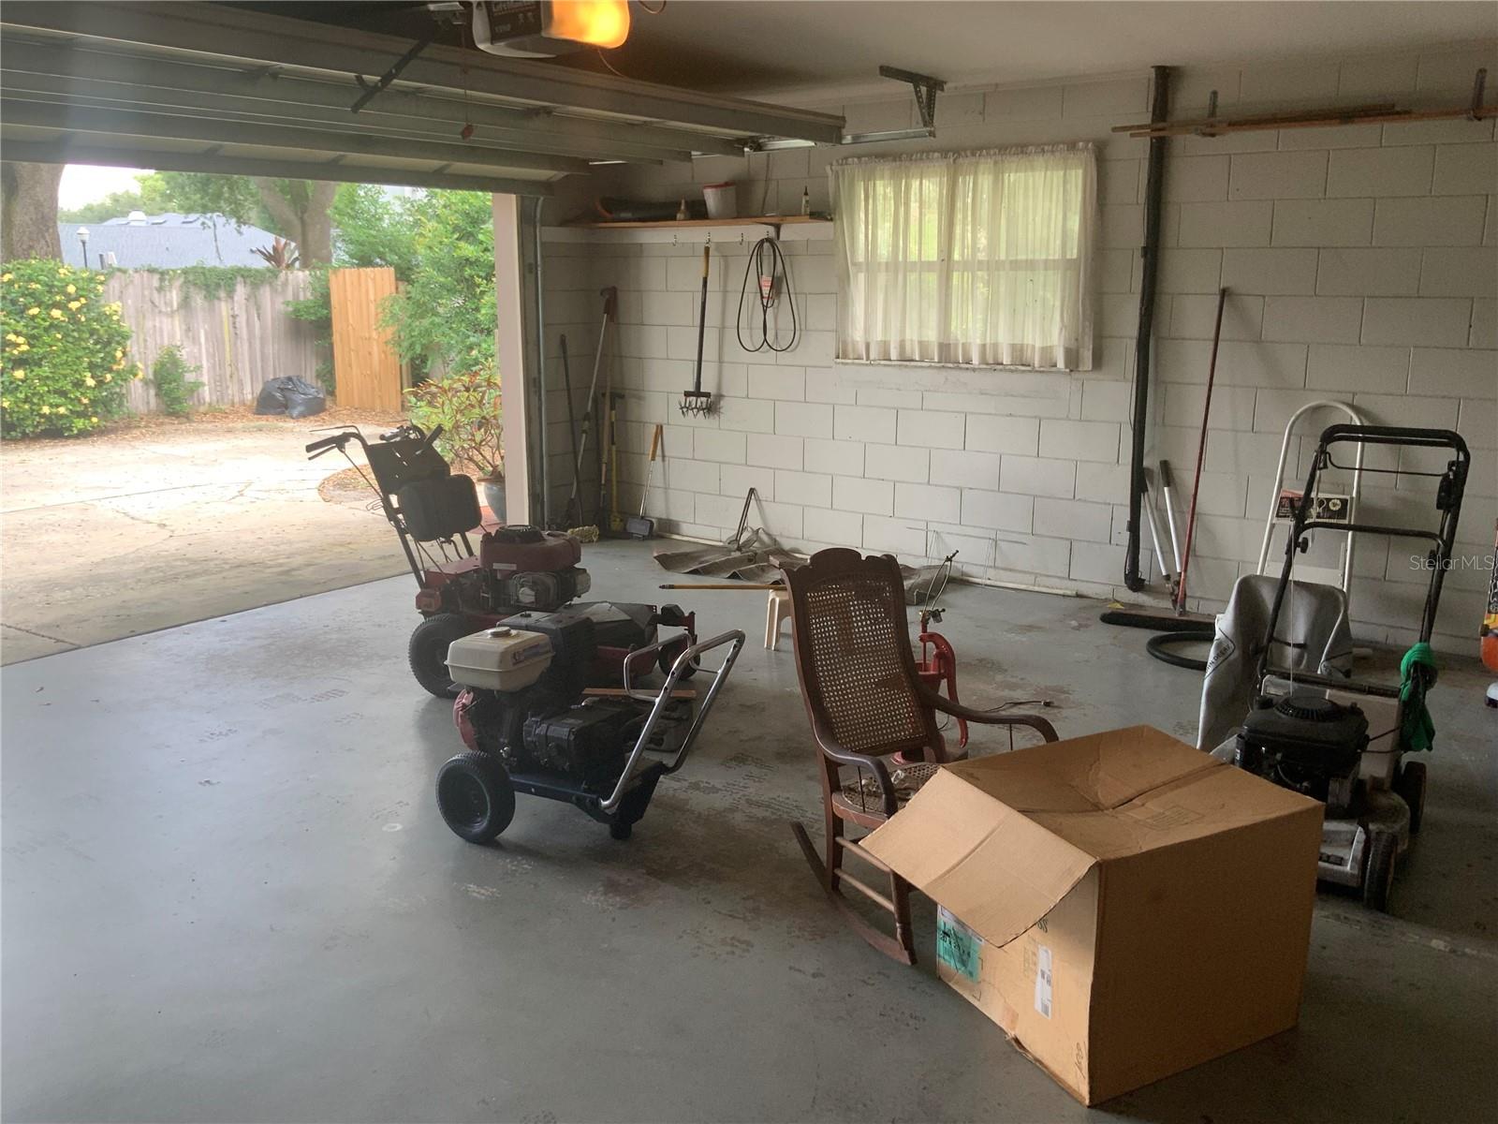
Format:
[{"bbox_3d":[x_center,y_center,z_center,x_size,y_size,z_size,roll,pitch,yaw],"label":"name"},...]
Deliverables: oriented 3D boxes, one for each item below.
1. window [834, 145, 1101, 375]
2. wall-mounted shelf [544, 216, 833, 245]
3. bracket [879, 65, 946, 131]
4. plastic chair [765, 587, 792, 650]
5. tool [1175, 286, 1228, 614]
[{"bbox_3d":[1.063,-1.537,6.383,1.480,1.080,0.130,9,15,35],"label":"window"},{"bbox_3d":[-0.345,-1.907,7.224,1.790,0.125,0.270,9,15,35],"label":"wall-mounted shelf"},{"bbox_3d":[0.783,-2.186,5.976,0.060,0.240,0.650,9,15,35],"label":"bracket"},{"bbox_3d":[0.268,0.242,5.409,0.360,0.245,0.230,1,12,4],"label":"plastic chair"},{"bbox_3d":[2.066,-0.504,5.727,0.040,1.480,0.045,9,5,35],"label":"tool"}]

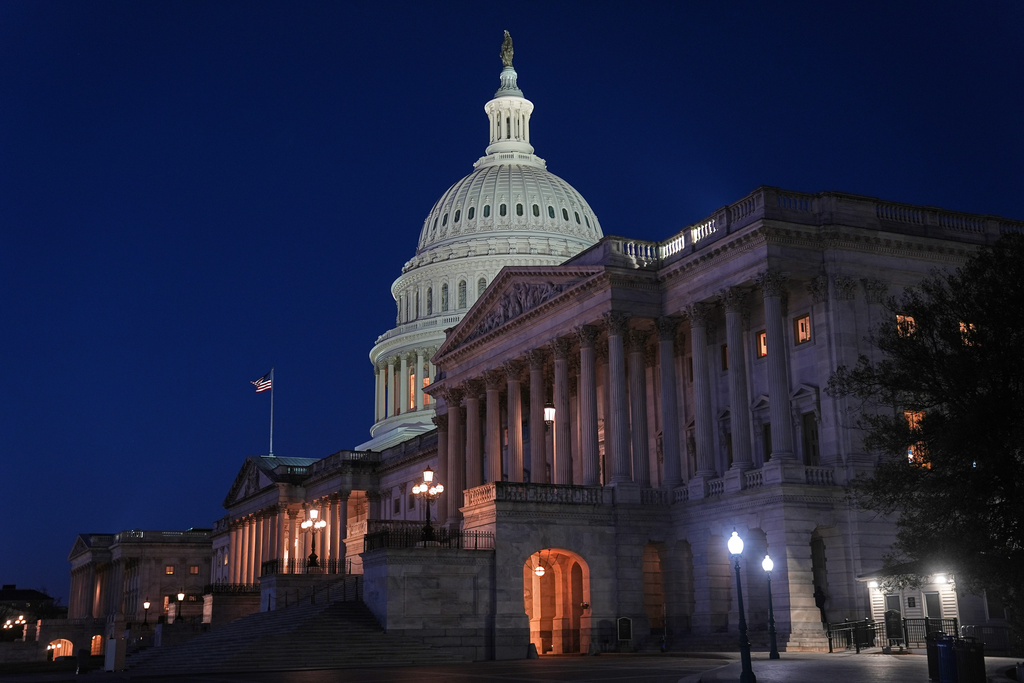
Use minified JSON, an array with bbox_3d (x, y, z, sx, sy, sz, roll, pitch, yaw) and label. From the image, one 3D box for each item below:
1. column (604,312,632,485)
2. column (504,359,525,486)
[{"bbox_3d":[5.752,3.070,70.642,1.250,9.250,1.250,-1,-14,0],"label":"column"},{"bbox_3d":[0.214,5.908,80.489,1.040,9.182,1.040,6,-15,-26],"label":"column"}]

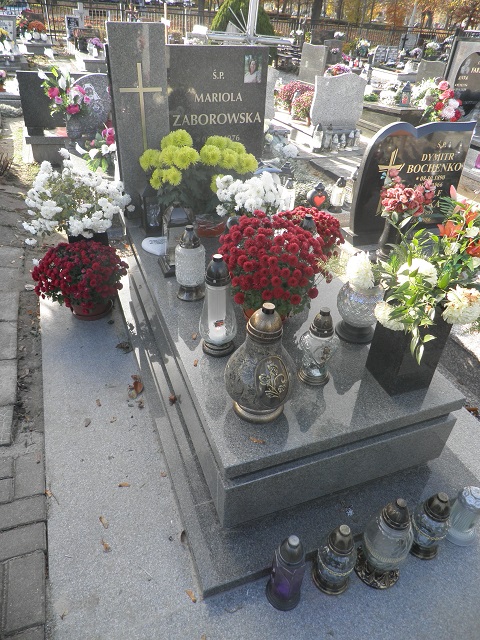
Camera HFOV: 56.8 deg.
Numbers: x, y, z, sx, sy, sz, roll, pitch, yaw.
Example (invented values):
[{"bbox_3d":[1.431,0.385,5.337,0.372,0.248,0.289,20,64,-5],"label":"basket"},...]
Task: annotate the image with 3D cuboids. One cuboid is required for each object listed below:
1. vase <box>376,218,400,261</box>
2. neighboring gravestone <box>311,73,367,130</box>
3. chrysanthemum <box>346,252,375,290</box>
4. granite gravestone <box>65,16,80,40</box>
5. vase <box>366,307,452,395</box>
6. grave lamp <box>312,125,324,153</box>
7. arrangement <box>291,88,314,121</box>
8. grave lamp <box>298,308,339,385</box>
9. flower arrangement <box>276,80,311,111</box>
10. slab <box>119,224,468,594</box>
[{"bbox_3d":[0.873,-0.482,2.633,0.110,0.240,0.110,-10,37,-18],"label":"vase"},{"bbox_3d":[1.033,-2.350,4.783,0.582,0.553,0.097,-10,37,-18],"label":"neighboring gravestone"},{"bbox_3d":[0.423,-0.170,1.552,0.100,0.120,0.100,-10,37,-18],"label":"chrysanthemum"},{"bbox_3d":[-4.444,-7.783,11.873,0.359,0.582,0.107,-10,37,-18],"label":"granite gravestone"},{"bbox_3d":[0.518,0.062,1.369,0.143,0.310,0.144,-10,37,-18],"label":"vase"},{"bbox_3d":[0.842,-1.918,4.678,0.100,0.260,0.100,-10,37,-18],"label":"grave lamp"},{"bbox_3d":[0.758,-2.454,5.117,0.301,0.369,0.301,-10,37,-18],"label":"arrangement"},{"bbox_3d":[0.256,0.077,1.423,0.118,0.260,0.118,2,35,-1],"label":"grave lamp"},{"bbox_3d":[0.625,-2.582,5.159,0.400,0.340,0.400,-10,37,-18],"label":"flower arrangement"},{"bbox_3d":[0.035,0.016,1.997,0.990,0.330,1.920,-10,37,-18],"label":"slab"}]

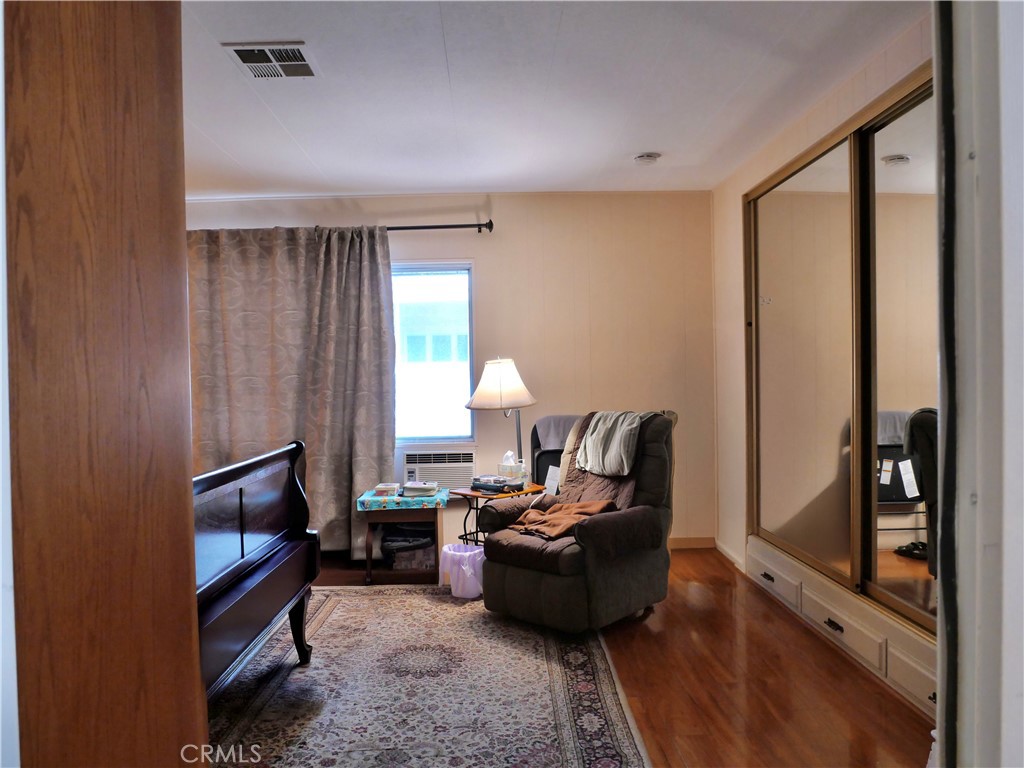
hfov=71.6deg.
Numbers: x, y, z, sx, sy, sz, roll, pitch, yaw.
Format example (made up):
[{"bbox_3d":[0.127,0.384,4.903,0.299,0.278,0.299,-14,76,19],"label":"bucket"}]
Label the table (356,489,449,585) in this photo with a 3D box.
[{"bbox_3d":[-0.607,0.882,4.128,0.495,0.490,0.340,-1,1,-2],"label":"table"}]

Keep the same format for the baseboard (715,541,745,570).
[{"bbox_3d":[1.352,1.064,4.397,0.015,0.060,0.570,-1,1,-2],"label":"baseboard"}]

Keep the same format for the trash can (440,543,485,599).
[{"bbox_3d":[-0.248,0.997,3.821,0.230,0.260,0.210,-1,1,0],"label":"trash can"}]

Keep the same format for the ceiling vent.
[{"bbox_3d":[-0.887,-1.196,2.640,0.290,0.018,0.295,-1,1,-2],"label":"ceiling vent"}]

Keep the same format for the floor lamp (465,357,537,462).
[{"bbox_3d":[-0.062,0.483,4.208,0.420,1.270,0.410,-1,1,-2],"label":"floor lamp"}]

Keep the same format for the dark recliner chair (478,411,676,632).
[{"bbox_3d":[0.357,0.634,3.734,0.720,0.970,0.820,0,1,38],"label":"dark recliner chair"}]

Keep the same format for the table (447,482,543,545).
[{"bbox_3d":[-0.060,0.856,3.984,0.390,0.530,0.390,0,1,41],"label":"table"}]

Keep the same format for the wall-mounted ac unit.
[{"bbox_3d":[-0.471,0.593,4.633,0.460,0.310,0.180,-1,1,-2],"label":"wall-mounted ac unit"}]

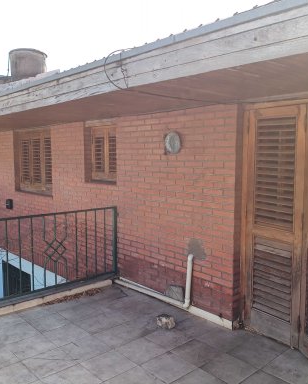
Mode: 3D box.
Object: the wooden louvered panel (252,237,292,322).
[{"bbox_3d":[1.070,0.766,3.214,0.035,0.715,0.378,-4,7,-43],"label":"wooden louvered panel"}]

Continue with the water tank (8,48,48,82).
[{"bbox_3d":[-3.859,-3.663,10.960,1.100,1.150,1.100,-4,7,-43],"label":"water tank"}]

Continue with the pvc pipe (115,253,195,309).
[{"bbox_3d":[-0.062,0.925,4.177,0.070,0.645,1.370,-4,7,-43],"label":"pvc pipe"}]

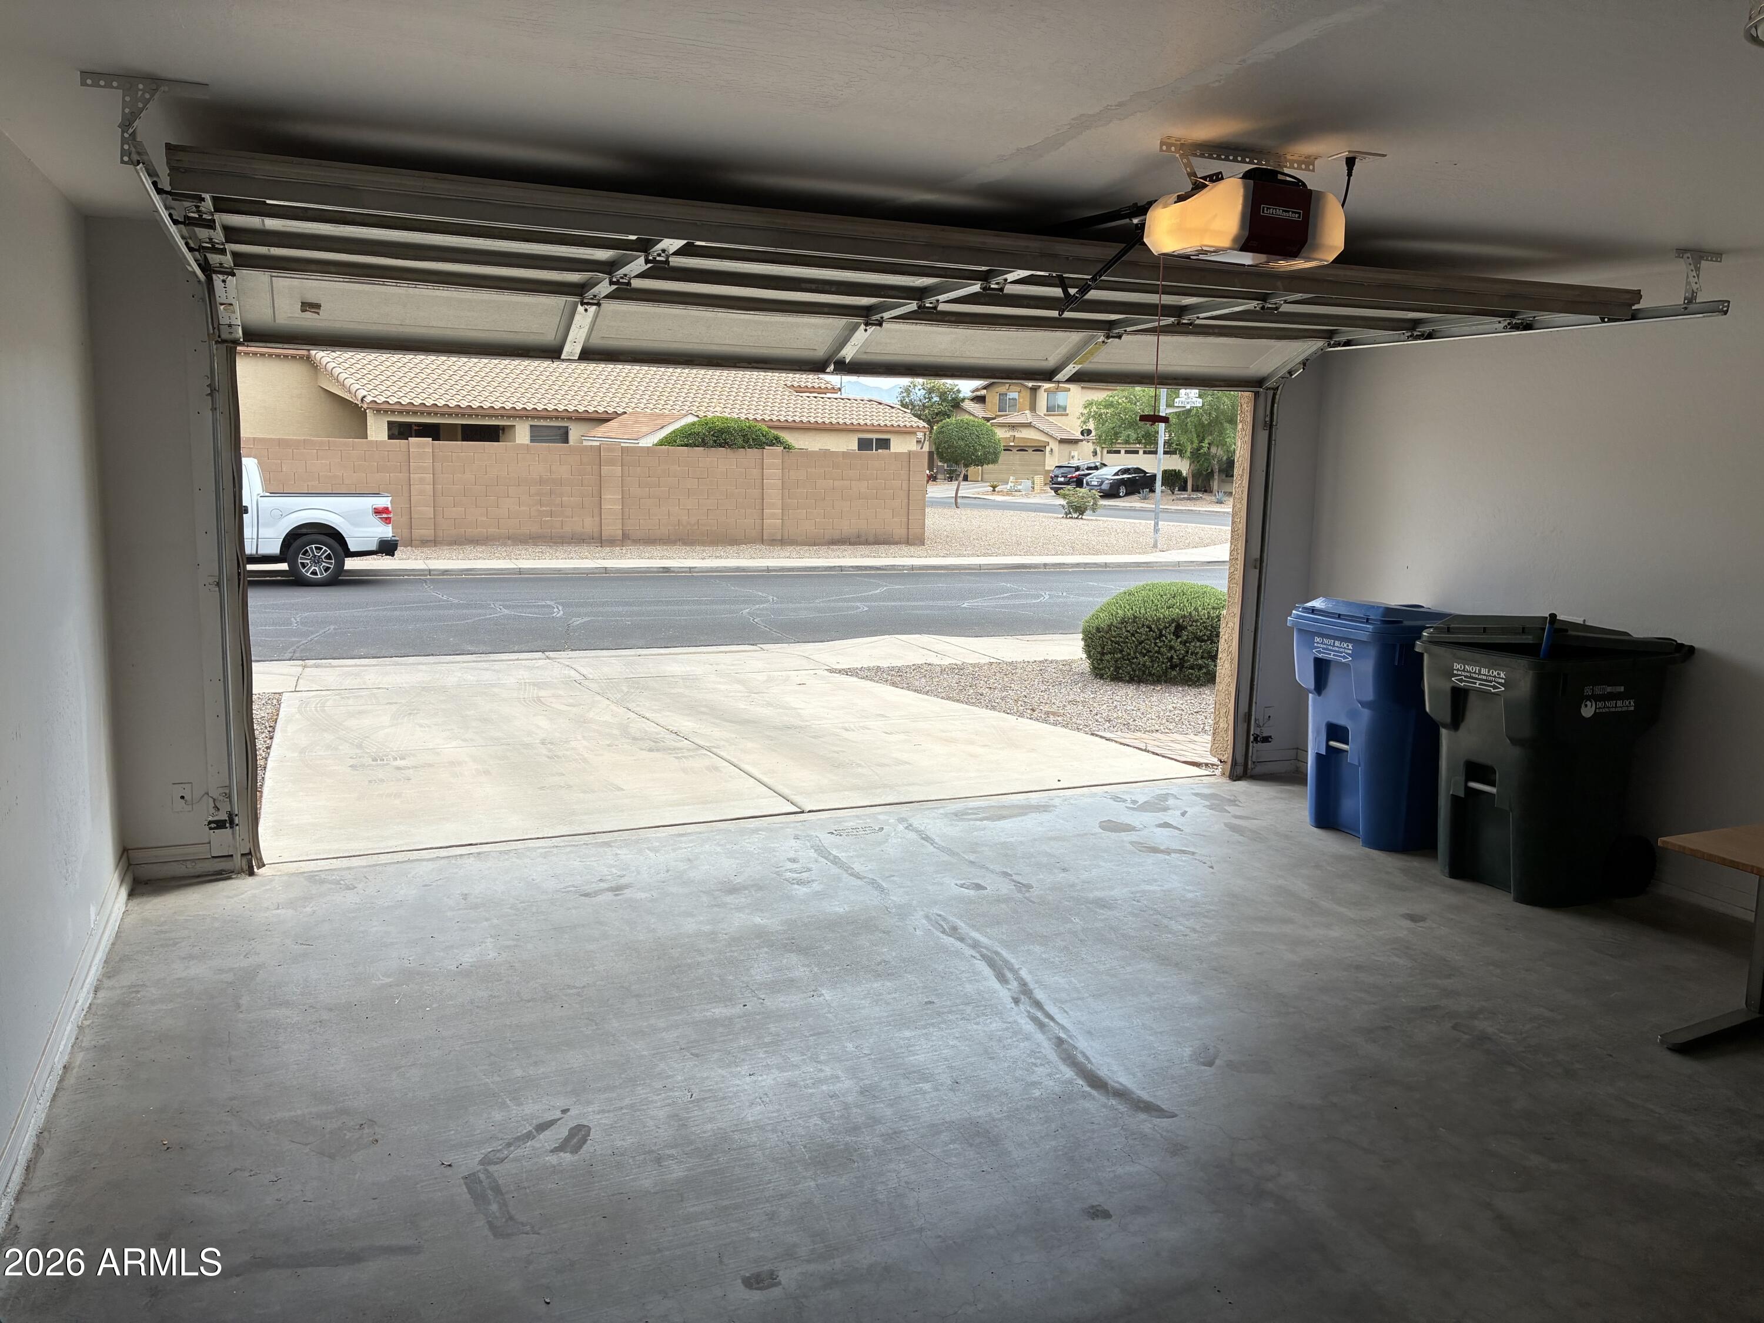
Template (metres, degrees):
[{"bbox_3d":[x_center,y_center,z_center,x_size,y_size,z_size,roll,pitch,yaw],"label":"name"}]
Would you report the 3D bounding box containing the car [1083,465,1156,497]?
[{"bbox_3d":[11.919,-8.909,65.238,1.850,1.470,4.850,9,12,41],"label":"car"}]

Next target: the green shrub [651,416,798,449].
[{"bbox_3d":[-3.368,-3.895,28.253,3.201,2.601,2.700,-3,10,-23],"label":"green shrub"}]

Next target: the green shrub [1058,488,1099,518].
[{"bbox_3d":[6.574,-5.240,43.579,1.362,0.980,1.200,3,9,8],"label":"green shrub"}]

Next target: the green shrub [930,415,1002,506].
[{"bbox_3d":[3.090,-7.175,47.842,2.552,3.249,2.475,2,9,3],"label":"green shrub"}]

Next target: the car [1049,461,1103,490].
[{"bbox_3d":[10.869,-9.479,68.672,1.920,1.700,4.800,9,12,41],"label":"car"}]

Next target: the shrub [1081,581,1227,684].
[{"bbox_3d":[2.661,-0.289,11.993,1.622,0.865,1.550,3,9,12],"label":"shrub"}]

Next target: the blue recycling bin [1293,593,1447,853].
[{"bbox_3d":[2.374,0.268,6.116,0.830,1.090,0.650,-3,10,-23],"label":"blue recycling bin"}]

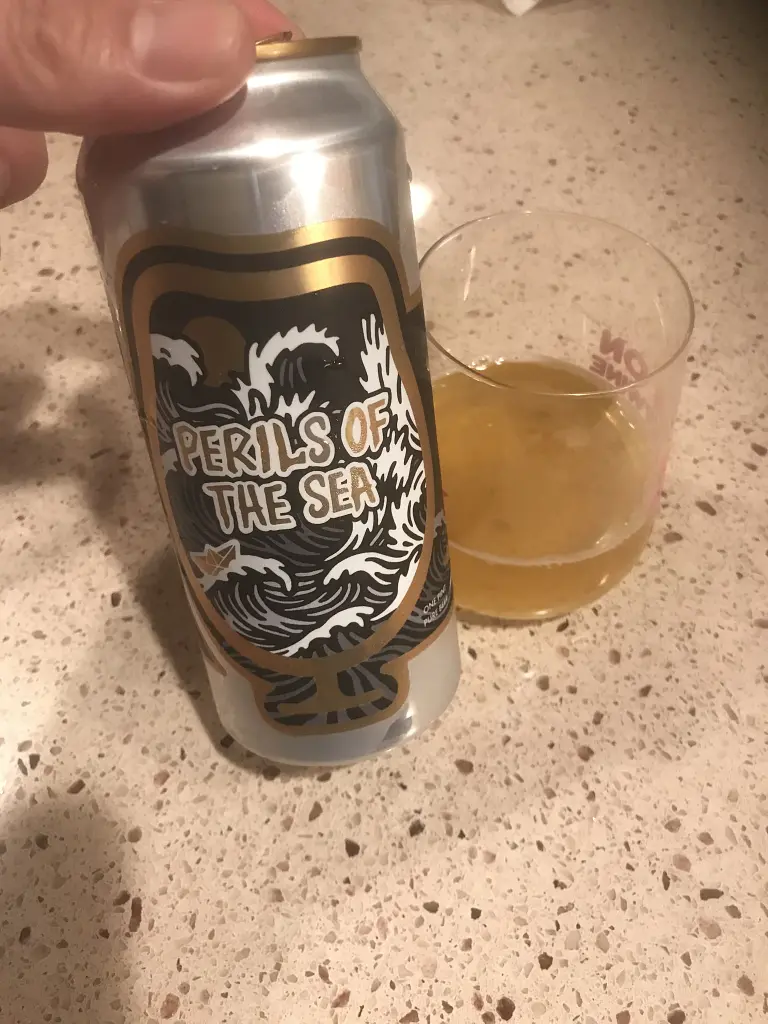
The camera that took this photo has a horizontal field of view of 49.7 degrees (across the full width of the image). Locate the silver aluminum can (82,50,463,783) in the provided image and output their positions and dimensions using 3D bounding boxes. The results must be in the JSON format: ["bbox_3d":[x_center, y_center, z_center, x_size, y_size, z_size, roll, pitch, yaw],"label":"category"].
[{"bbox_3d":[-0.021,-0.018,0.195,0.066,0.157,0.066,-6,28,3],"label":"silver aluminum can"}]

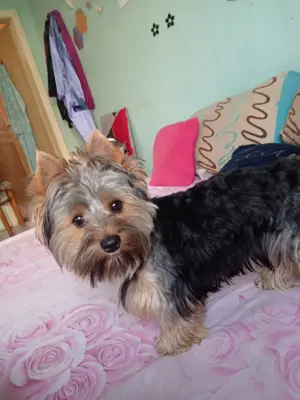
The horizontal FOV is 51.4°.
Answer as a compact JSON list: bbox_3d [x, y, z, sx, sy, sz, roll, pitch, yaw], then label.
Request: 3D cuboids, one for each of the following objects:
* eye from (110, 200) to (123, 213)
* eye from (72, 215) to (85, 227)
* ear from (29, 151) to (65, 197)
[{"bbox_3d":[-0.042,0.008,0.393,0.014,0.014,0.011,-23,11,-13],"label":"eye"},{"bbox_3d":[-0.089,0.025,0.388,0.014,0.014,0.011,-21,10,-6],"label":"eye"},{"bbox_3d":[-0.140,-0.036,0.425,0.047,0.054,0.025,-20,10,-1],"label":"ear"}]

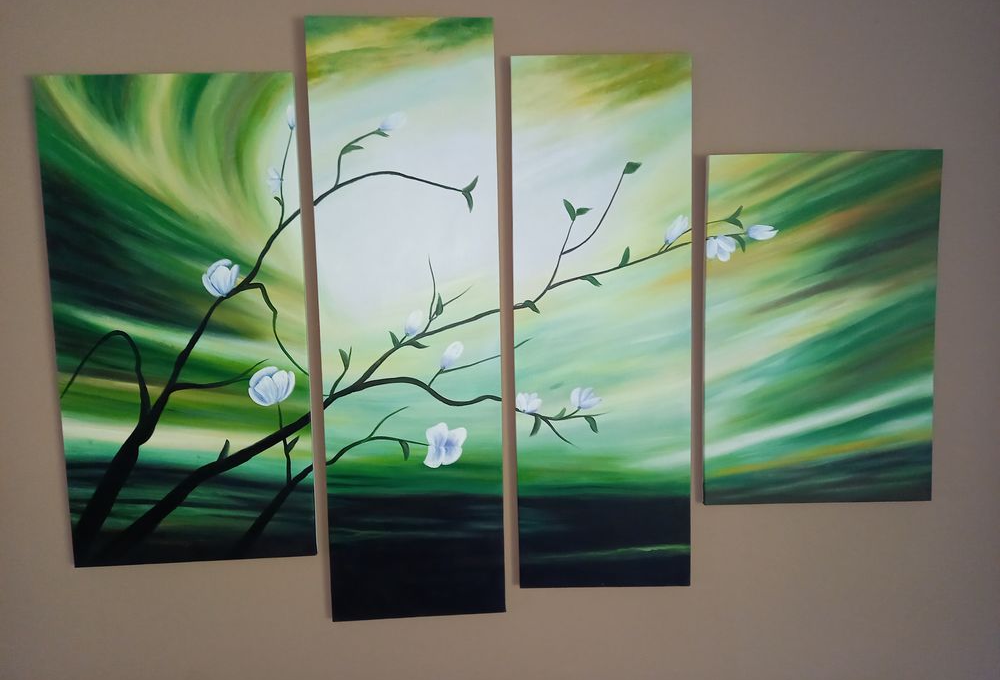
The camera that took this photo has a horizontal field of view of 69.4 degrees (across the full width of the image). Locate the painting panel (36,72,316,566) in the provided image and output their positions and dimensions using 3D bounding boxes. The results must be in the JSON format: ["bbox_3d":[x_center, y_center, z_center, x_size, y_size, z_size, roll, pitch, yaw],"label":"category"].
[{"bbox_3d":[-0.524,-0.025,1.194,0.400,0.800,0.019,-1,6,-3],"label":"painting panel"}]

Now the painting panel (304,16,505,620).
[{"bbox_3d":[-0.150,-0.019,1.211,0.300,1.000,0.019,-1,6,-3],"label":"painting panel"}]

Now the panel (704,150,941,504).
[{"bbox_3d":[0.551,-0.015,1.244,0.400,0.600,0.019,-1,6,-3],"label":"panel"}]

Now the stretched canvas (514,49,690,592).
[{"bbox_3d":[0.175,-0.017,1.227,0.300,0.900,0.019,-1,6,-3],"label":"stretched canvas"}]

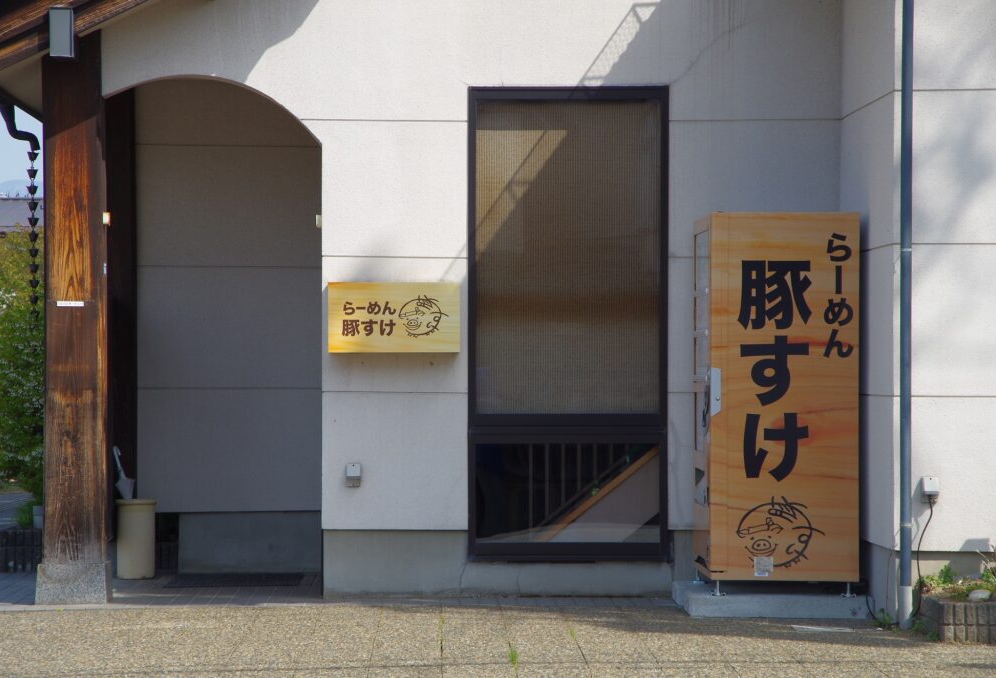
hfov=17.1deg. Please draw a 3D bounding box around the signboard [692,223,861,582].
[{"bbox_3d":[1.363,0.281,16.375,0.709,1.757,0.950,0,0,-1],"label":"signboard"}]

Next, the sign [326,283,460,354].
[{"bbox_3d":[-0.535,-0.108,17.125,0.676,0.359,0.150,0,0,-1],"label":"sign"}]

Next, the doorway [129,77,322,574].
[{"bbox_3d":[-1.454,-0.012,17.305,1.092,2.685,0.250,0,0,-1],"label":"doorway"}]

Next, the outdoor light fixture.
[{"bbox_3d":[-2.142,-1.503,16.335,0.107,0.242,0.170,0,0,-1],"label":"outdoor light fixture"}]

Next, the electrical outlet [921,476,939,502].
[{"bbox_3d":[1.990,0.695,15.332,0.077,0.120,0.065,0,0,-1],"label":"electrical outlet"}]

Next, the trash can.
[{"bbox_3d":[-2.033,1.120,18.762,0.225,0.441,0.225,0,0,-1],"label":"trash can"}]

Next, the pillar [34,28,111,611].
[{"bbox_3d":[-2.161,-0.105,16.950,0.358,2.884,0.360,0,0,-1],"label":"pillar"}]

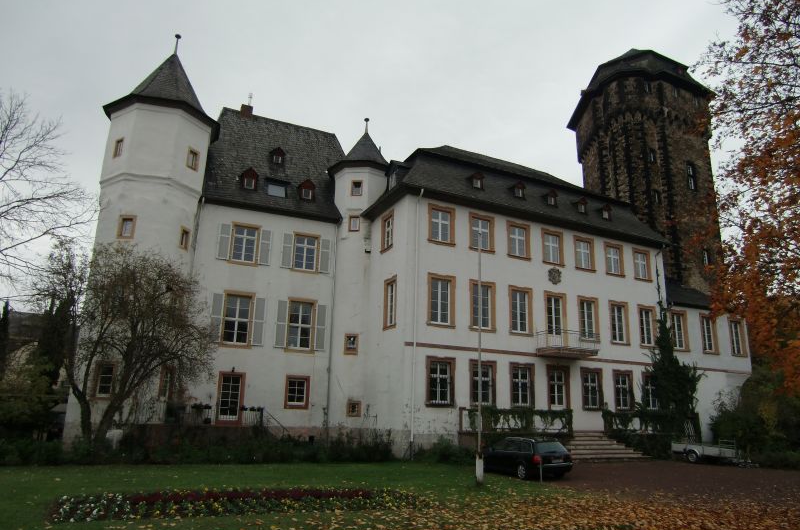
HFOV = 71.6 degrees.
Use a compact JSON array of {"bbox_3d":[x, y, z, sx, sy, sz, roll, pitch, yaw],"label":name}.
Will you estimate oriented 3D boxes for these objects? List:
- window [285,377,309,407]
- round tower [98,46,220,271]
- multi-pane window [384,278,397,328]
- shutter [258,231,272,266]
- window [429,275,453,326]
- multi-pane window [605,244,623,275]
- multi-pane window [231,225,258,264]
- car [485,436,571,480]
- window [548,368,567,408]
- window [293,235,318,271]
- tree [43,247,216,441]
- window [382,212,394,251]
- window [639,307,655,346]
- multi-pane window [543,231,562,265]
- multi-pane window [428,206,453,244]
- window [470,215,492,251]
[{"bbox_3d":[-5.366,6.666,28.940,1.158,1.558,0.200,8,-15,-25],"label":"window"},{"bbox_3d":[-14.058,-1.840,31.176,6.200,23.124,6.200,5,-15,-14],"label":"round tower"},{"bbox_3d":[-0.508,2.009,29.613,0.200,2.500,1.280,9,-15,-25],"label":"multi-pane window"},{"bbox_3d":[-7.189,-0.925,29.667,0.560,1.925,0.070,8,-15,-25],"label":"shutter"},{"bbox_3d":[2.065,1.801,27.685,1.329,2.459,0.200,9,-15,-25],"label":"window"},{"bbox_3d":[13.452,-0.345,34.946,1.380,1.858,0.180,9,-16,-27],"label":"multi-pane window"},{"bbox_3d":[-8.712,-1.150,31.121,1.356,1.990,0.180,9,-16,-27],"label":"multi-pane window"},{"bbox_3d":[4.993,7.767,22.548,1.790,1.460,4.700,6,-16,-19],"label":"car"},{"bbox_3d":[8.704,6.768,30.650,1.157,2.075,0.180,9,-16,-27],"label":"window"},{"bbox_3d":[-5.211,-0.645,30.681,1.345,1.964,0.200,8,-15,-25],"label":"window"},{"bbox_3d":[-11.990,3.545,24.378,7.000,9.025,6.600,8,-16,-25],"label":"tree"},{"bbox_3d":[-0.579,-1.661,27.627,0.200,1.820,1.150,9,-16,-27],"label":"window"},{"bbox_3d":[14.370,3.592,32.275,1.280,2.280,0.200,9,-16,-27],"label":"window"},{"bbox_3d":[8.964,-0.968,32.596,1.401,1.840,0.180,9,-16,-27],"label":"multi-pane window"},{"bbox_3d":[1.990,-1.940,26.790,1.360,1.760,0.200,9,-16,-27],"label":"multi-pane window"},{"bbox_3d":[4.449,-1.717,30.261,1.392,1.808,0.180,9,-16,-27],"label":"window"}]

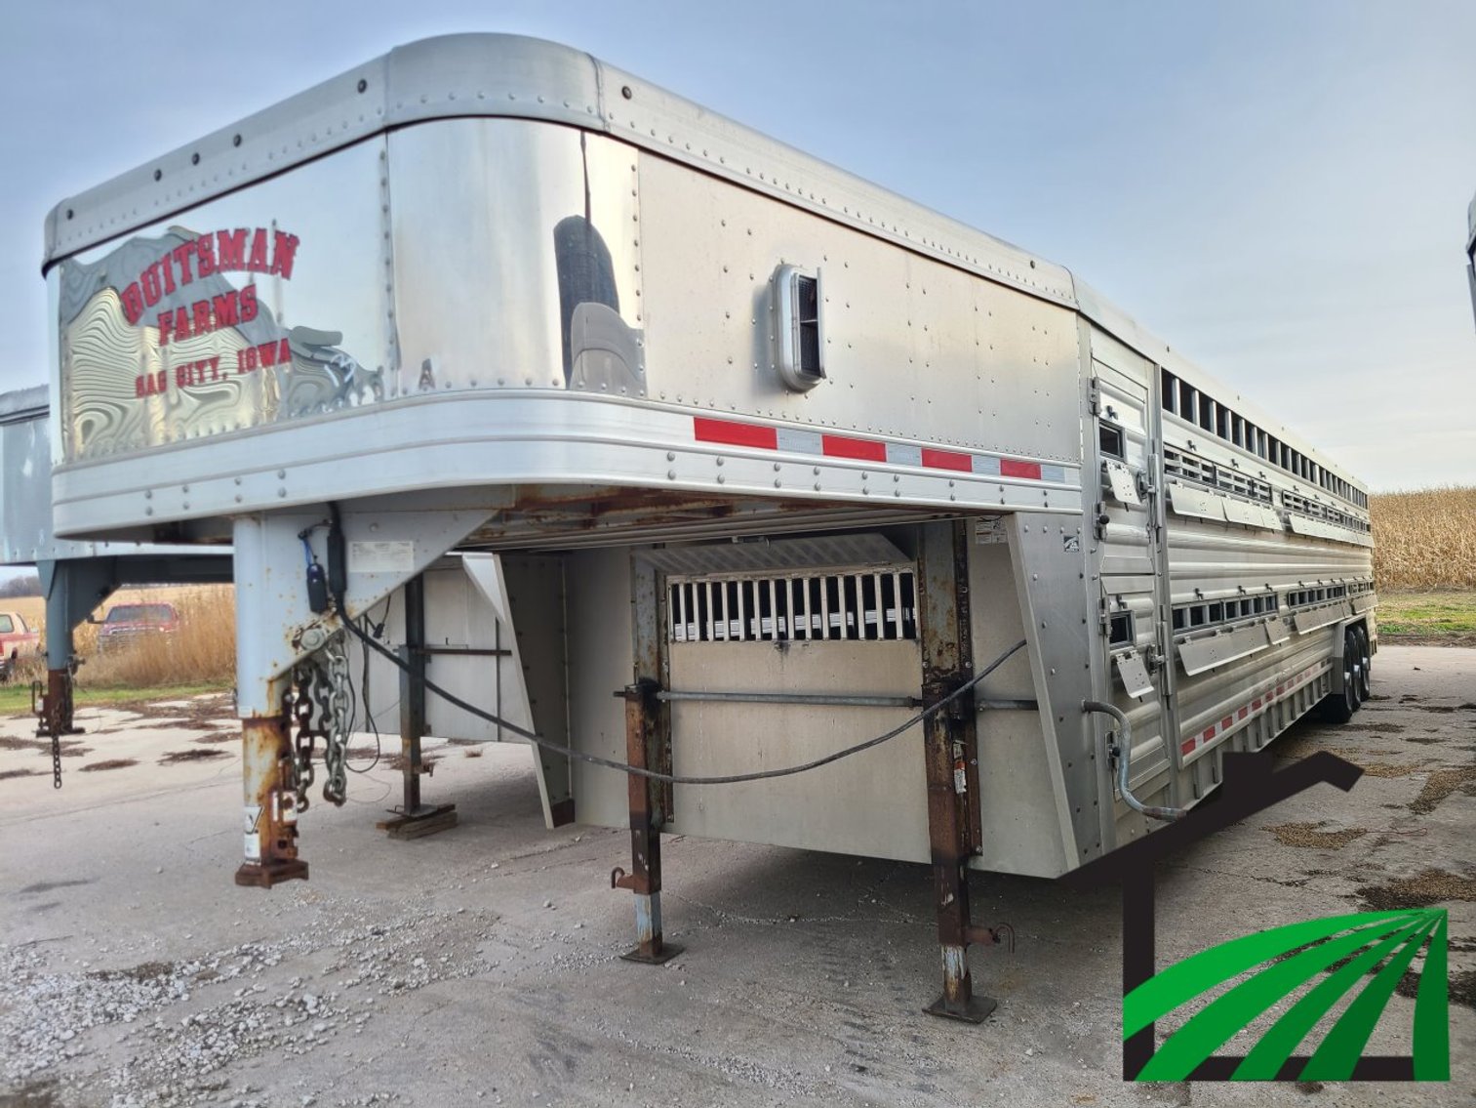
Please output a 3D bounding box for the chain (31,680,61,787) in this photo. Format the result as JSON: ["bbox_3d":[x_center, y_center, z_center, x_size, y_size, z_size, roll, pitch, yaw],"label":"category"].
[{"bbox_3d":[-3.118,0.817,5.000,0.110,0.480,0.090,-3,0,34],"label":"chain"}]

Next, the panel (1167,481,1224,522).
[{"bbox_3d":[2.181,-0.231,5.224,0.030,0.140,1.130,-14,-9,33],"label":"panel"}]

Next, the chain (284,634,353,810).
[{"bbox_3d":[-1.011,0.405,2.675,0.115,0.420,0.125,-3,0,34],"label":"chain"}]

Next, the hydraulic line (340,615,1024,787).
[{"bbox_3d":[-0.020,0.363,3.048,2.020,0.510,0.100,-3,0,-23],"label":"hydraulic line"}]

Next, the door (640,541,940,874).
[{"bbox_3d":[0.148,0.560,4.529,1.300,1.260,0.060,-3,-3,34],"label":"door"}]

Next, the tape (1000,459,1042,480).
[{"bbox_3d":[0.894,-0.266,3.496,0.003,0.051,0.279,-4,-3,41],"label":"tape"}]

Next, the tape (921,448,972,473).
[{"bbox_3d":[0.596,-0.264,3.150,0.003,0.051,0.279,-4,-3,41],"label":"tape"}]

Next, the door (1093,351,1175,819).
[{"bbox_3d":[1.558,0.128,4.342,0.070,1.680,0.830,-3,-3,34],"label":"door"}]

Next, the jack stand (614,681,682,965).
[{"bbox_3d":[-0.398,1.126,4.700,0.240,1.150,0.190,-3,-3,34],"label":"jack stand"}]

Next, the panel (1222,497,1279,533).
[{"bbox_3d":[2.993,-0.216,6.413,0.030,0.140,1.650,-14,-9,33],"label":"panel"}]

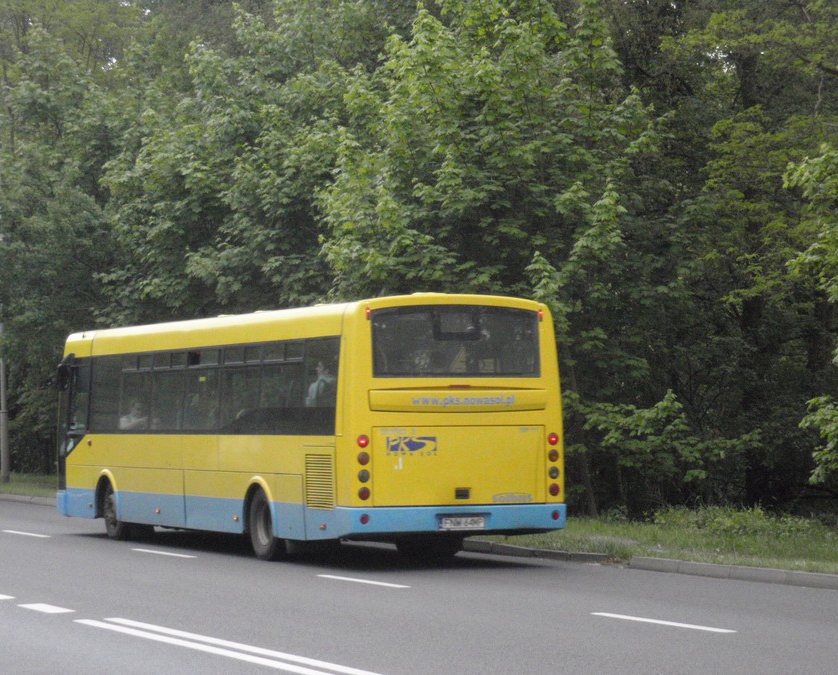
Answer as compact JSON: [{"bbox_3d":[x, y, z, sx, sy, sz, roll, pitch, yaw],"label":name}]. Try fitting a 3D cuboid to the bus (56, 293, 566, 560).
[{"bbox_3d":[-1.692,1.095,31.394,2.520,2.843,10.272,0,-2,-25],"label":"bus"}]

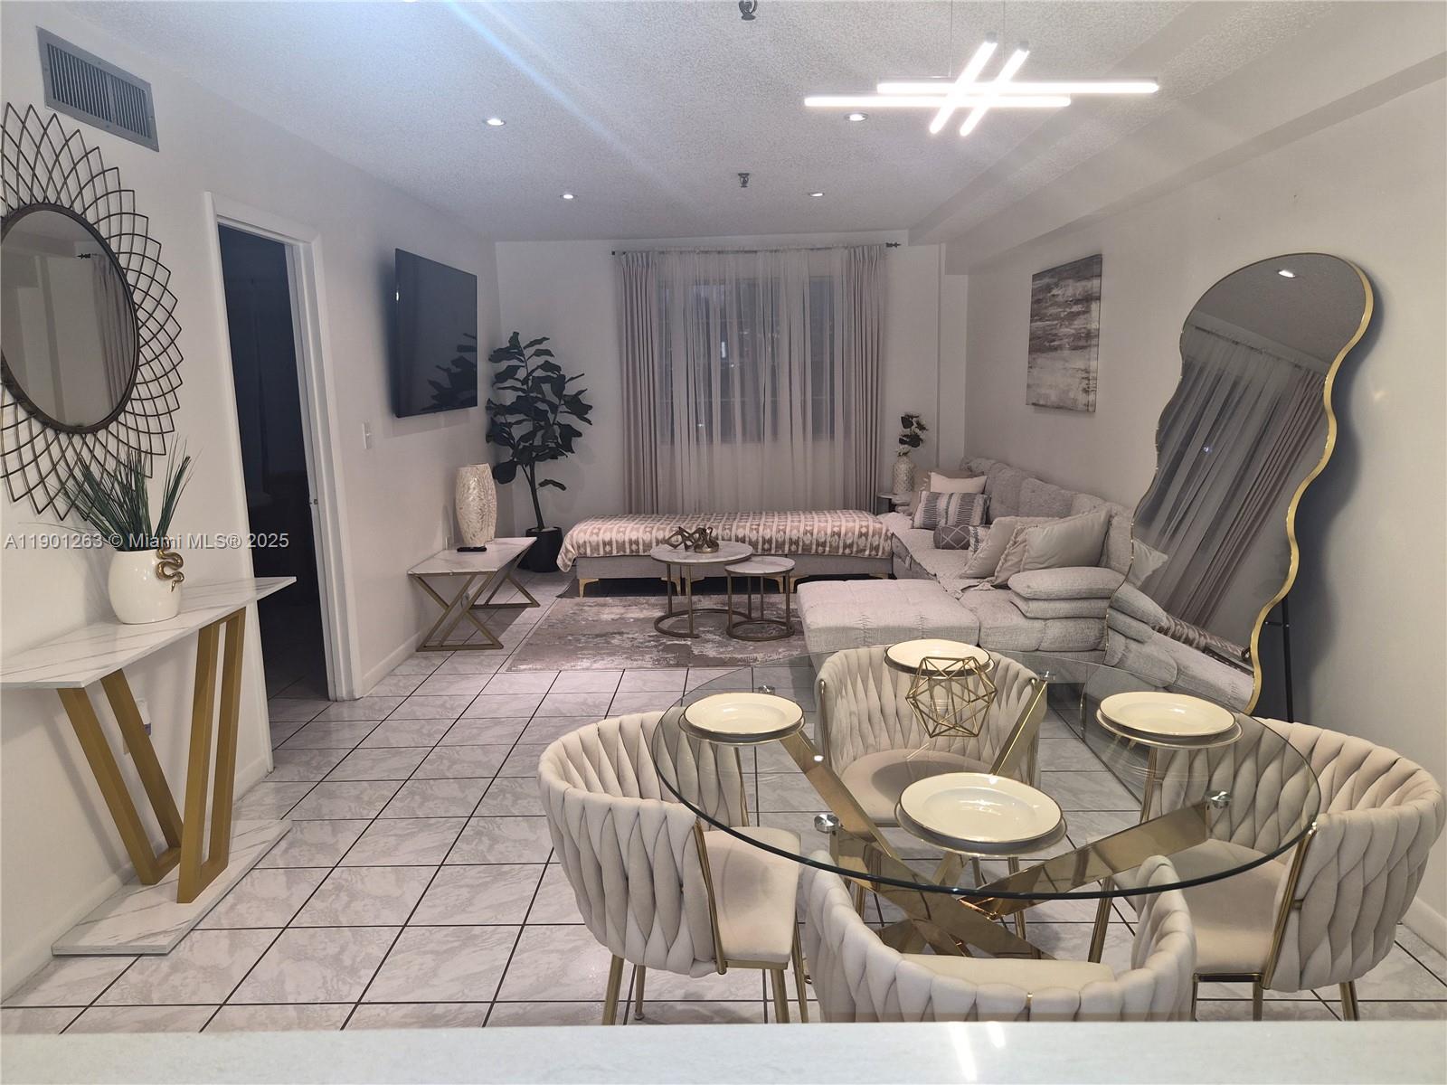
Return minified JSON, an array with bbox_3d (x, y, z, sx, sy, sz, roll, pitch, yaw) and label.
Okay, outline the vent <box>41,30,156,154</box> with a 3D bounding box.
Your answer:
[{"bbox_3d":[-1.762,-1.280,2.749,0.025,0.200,0.498,-1,10,1],"label":"vent"}]

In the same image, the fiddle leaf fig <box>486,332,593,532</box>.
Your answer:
[{"bbox_3d":[-1.362,-0.807,7.291,0.700,1.560,0.680,-1,10,1],"label":"fiddle leaf fig"}]

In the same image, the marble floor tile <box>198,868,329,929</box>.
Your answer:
[{"bbox_3d":[-1.341,1.024,2.764,0.318,0.010,0.318,-1,10,1],"label":"marble floor tile"}]

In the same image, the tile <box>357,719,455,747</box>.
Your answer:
[{"bbox_3d":[-1.346,0.822,4.120,0.325,0.010,0.325,-1,10,1],"label":"tile"}]

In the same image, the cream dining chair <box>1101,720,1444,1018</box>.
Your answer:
[{"bbox_3d":[0.980,0.752,1.781,0.500,0.760,0.550,-1,10,1],"label":"cream dining chair"}]

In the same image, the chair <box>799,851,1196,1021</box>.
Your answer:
[{"bbox_3d":[0.380,0.829,1.390,0.550,0.760,0.550,0,10,8],"label":"chair"}]

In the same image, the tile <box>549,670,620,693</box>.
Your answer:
[{"bbox_3d":[-0.676,0.698,4.758,0.325,0.010,0.325,-1,10,1],"label":"tile"}]

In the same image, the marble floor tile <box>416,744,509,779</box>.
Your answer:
[{"bbox_3d":[-1.004,0.854,3.713,0.318,0.010,0.318,-1,10,1],"label":"marble floor tile"}]

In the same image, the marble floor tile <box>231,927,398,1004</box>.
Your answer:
[{"bbox_3d":[-1.012,1.062,2.413,0.314,0.013,0.314,-1,10,1],"label":"marble floor tile"}]

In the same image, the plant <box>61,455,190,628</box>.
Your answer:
[{"bbox_3d":[-1.629,-0.014,2.705,0.310,0.480,0.330,-1,10,1],"label":"plant"}]

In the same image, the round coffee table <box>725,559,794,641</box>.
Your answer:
[{"bbox_3d":[0.209,0.316,5.449,0.400,0.400,0.400,-1,10,1],"label":"round coffee table"}]

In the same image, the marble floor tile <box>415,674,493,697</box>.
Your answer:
[{"bbox_3d":[-1.318,0.702,4.715,0.322,0.010,0.322,-1,10,1],"label":"marble floor tile"}]

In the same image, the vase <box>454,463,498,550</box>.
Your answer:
[{"bbox_3d":[-1.582,-0.243,6.214,0.230,0.500,0.250,-1,10,1],"label":"vase"}]

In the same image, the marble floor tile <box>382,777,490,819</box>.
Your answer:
[{"bbox_3d":[-1.009,0.909,3.395,0.318,0.010,0.318,-1,10,1],"label":"marble floor tile"}]

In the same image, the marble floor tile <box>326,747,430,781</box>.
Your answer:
[{"bbox_3d":[-1.351,0.878,3.795,0.325,0.010,0.325,-1,10,1],"label":"marble floor tile"}]

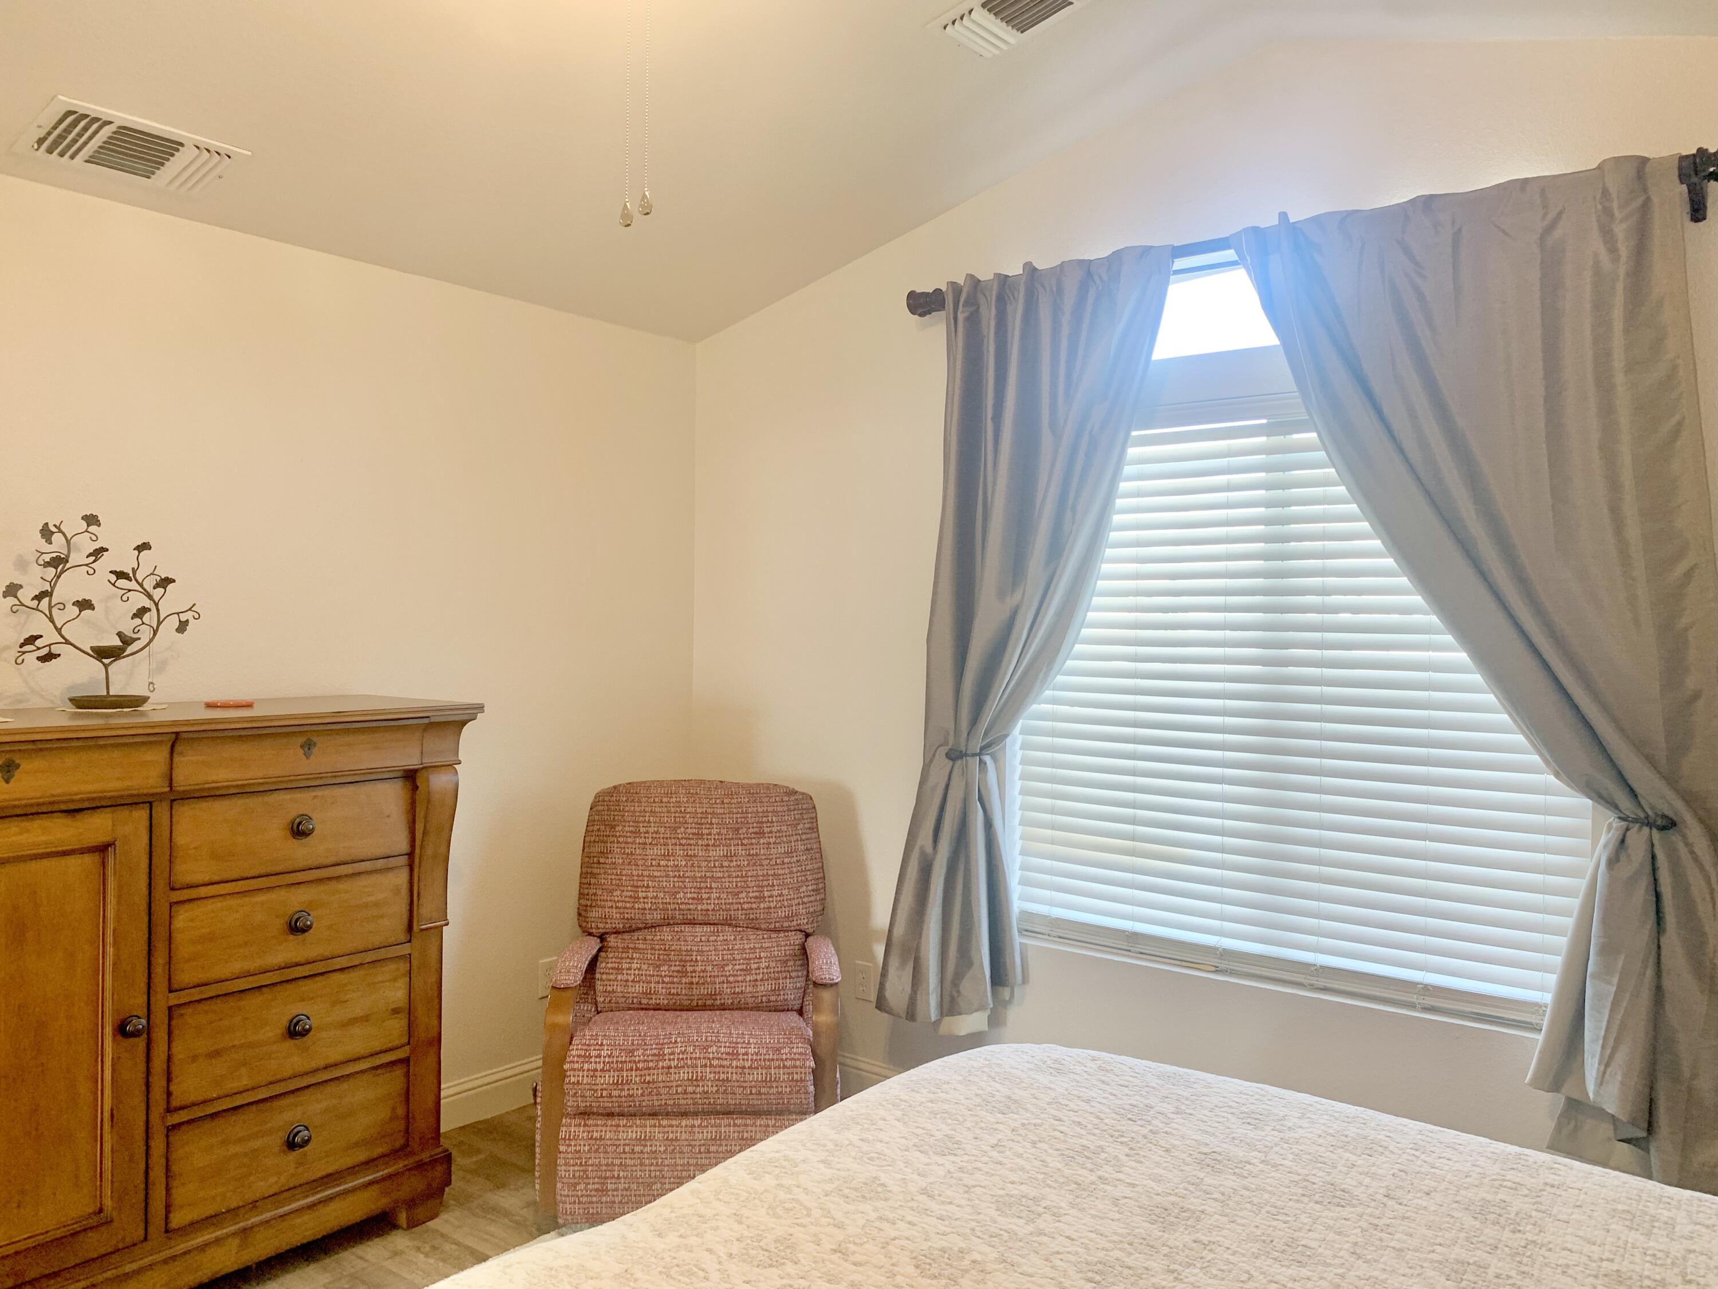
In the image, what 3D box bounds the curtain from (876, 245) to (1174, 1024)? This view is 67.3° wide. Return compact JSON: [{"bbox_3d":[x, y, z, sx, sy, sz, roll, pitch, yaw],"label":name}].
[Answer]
[{"bbox_3d":[0.433,0.037,3.553,0.890,2.130,0.140,2,1,38],"label":"curtain"}]

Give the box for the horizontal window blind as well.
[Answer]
[{"bbox_3d":[1.036,0.109,3.254,1.450,1.465,0.060,2,1,38],"label":"horizontal window blind"}]

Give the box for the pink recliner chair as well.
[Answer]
[{"bbox_3d":[-0.438,0.910,3.565,0.750,1.010,0.870,1,1,-4],"label":"pink recliner chair"}]

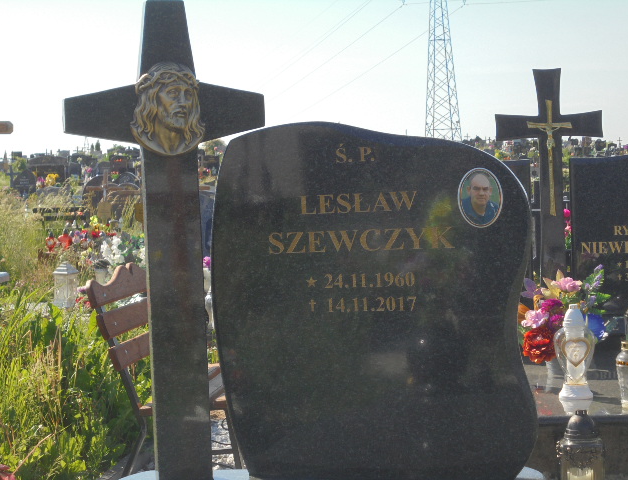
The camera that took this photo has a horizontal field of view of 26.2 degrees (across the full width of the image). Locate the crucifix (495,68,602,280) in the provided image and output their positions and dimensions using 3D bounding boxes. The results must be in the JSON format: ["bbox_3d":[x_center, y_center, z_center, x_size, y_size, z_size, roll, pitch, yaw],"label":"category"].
[{"bbox_3d":[0.878,-0.183,5.000,0.400,0.910,0.075,-1,4,11],"label":"crucifix"}]

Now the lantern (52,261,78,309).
[{"bbox_3d":[-1.545,0.278,8.400,0.120,0.295,0.120,0,5,29],"label":"lantern"}]

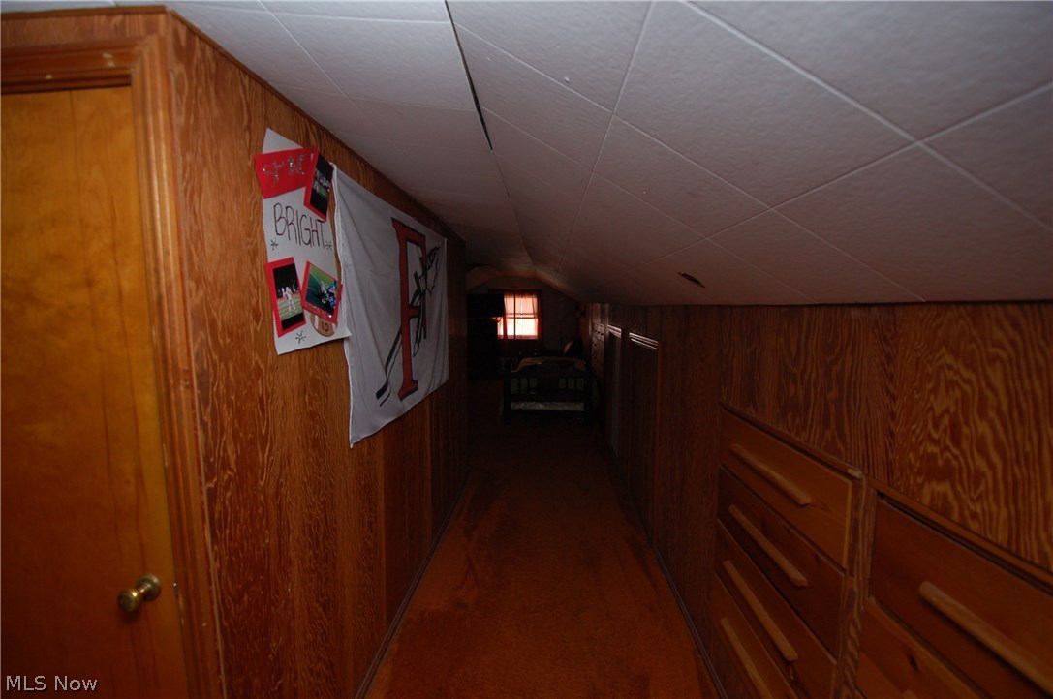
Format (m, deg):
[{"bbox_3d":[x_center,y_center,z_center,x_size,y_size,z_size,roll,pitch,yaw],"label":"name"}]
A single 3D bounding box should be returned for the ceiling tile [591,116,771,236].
[{"bbox_3d":[0.285,-0.331,0.872,0.305,0.020,0.305,29,6,0],"label":"ceiling tile"}]

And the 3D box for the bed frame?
[{"bbox_3d":[0.300,0.415,6.333,1.060,0.800,2.000,0,6,3],"label":"bed frame"}]

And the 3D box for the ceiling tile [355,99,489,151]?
[{"bbox_3d":[-0.256,-0.600,1.153,0.305,0.020,0.295,9,6,2],"label":"ceiling tile"}]

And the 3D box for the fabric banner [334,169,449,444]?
[{"bbox_3d":[-0.554,-0.193,2.173,0.040,0.950,1.520,0,6,3],"label":"fabric banner"}]

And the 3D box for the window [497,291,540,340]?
[{"bbox_3d":[-0.206,-0.666,8.493,0.860,0.980,0.100,0,6,3],"label":"window"}]

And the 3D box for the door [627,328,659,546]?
[{"bbox_3d":[0.766,0.516,2.920,0.040,1.183,0.786,0,6,3],"label":"door"}]

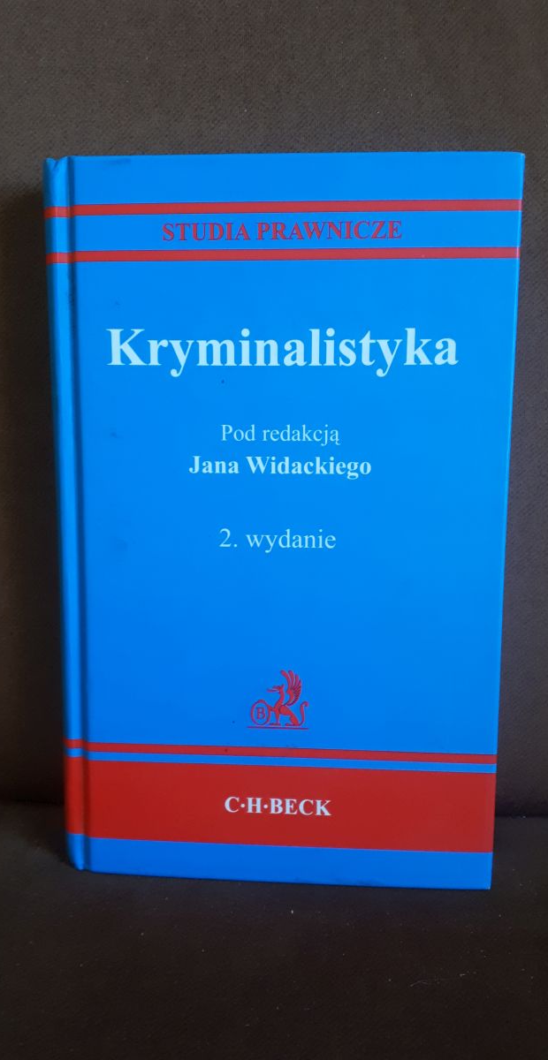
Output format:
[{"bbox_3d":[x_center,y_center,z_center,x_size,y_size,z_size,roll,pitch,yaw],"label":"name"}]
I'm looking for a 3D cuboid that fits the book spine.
[{"bbox_3d":[-0.065,0.000,0.274,0.012,0.225,0.032,1,8,4],"label":"book spine"}]

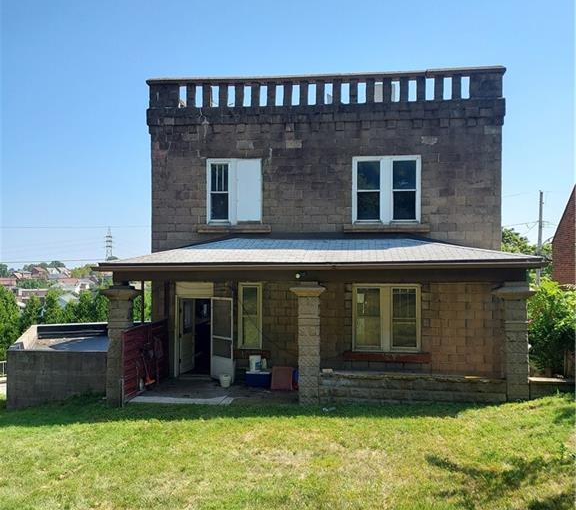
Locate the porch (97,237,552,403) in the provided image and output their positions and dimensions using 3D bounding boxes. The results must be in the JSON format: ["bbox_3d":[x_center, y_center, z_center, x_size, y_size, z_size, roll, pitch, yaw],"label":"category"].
[{"bbox_3d":[0.604,1.360,11.885,9.001,3.520,2.380,0,0,6],"label":"porch"}]

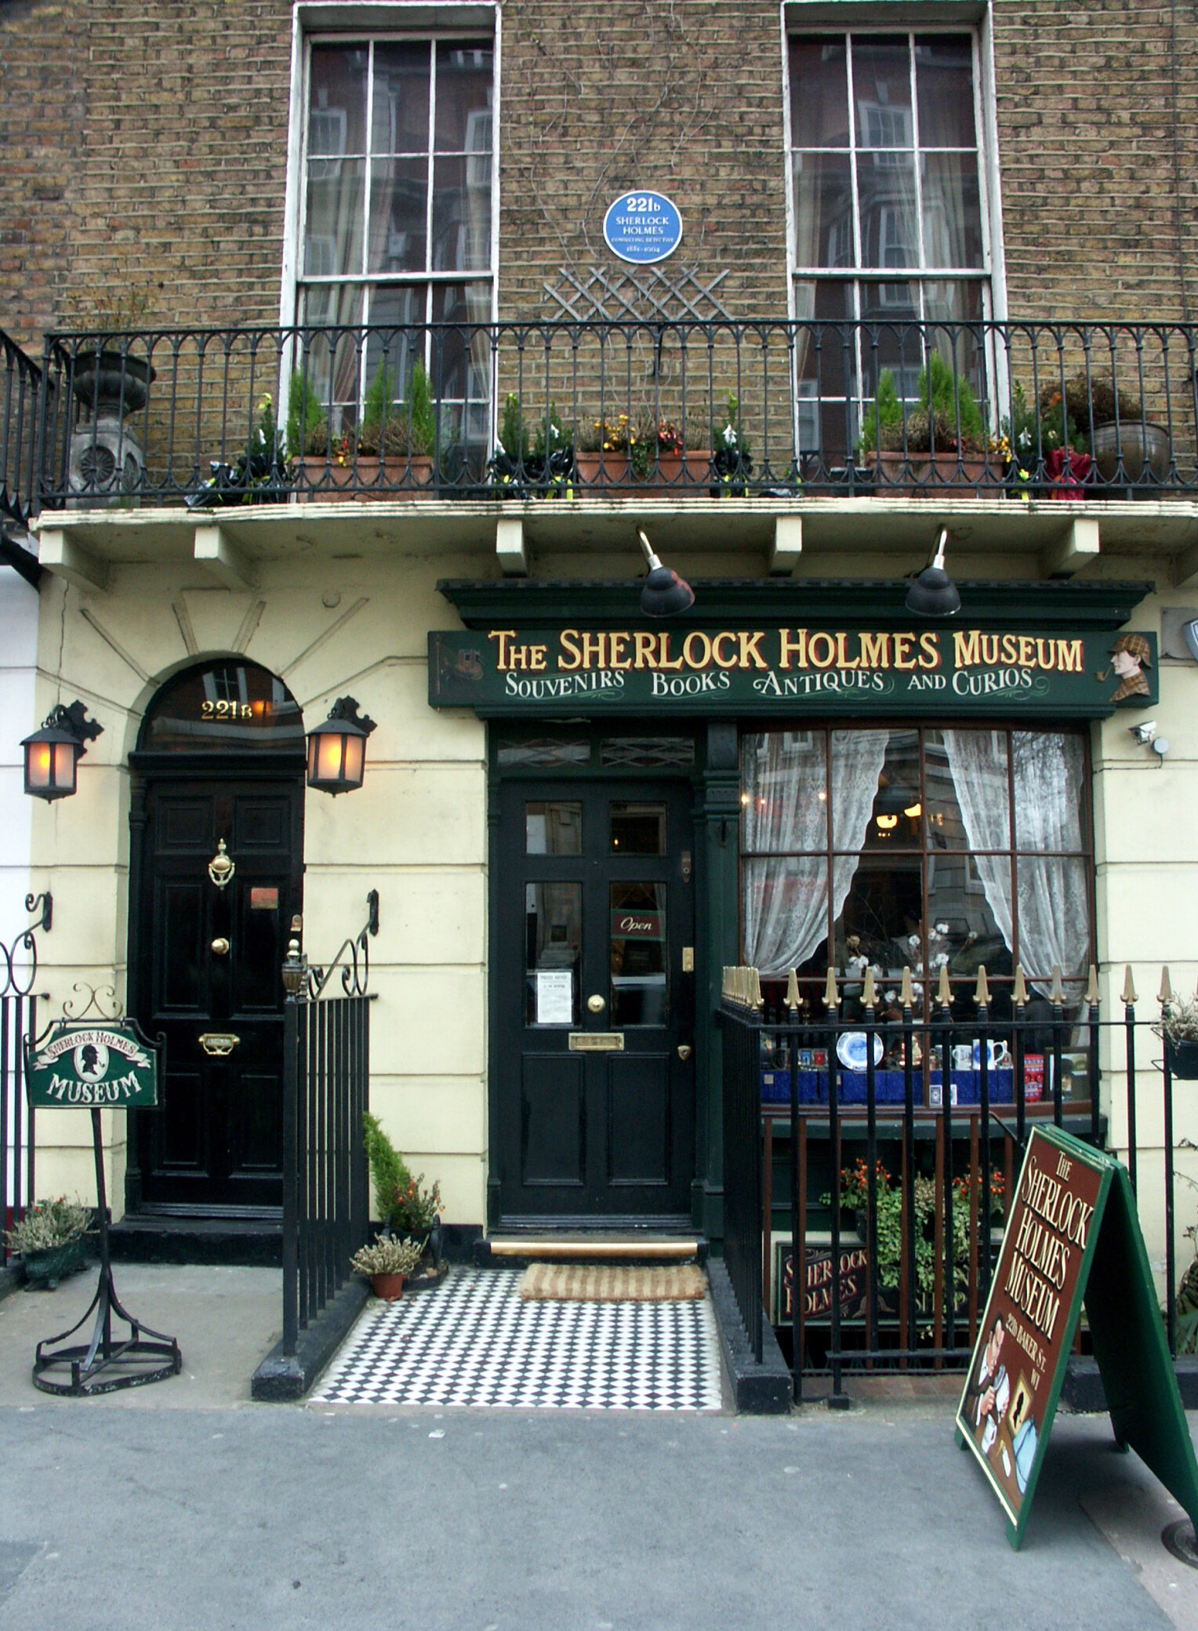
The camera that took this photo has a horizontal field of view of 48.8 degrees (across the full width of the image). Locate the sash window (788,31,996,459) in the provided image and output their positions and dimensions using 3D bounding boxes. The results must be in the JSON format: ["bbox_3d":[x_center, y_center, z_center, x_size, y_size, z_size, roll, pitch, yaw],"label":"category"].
[{"bbox_3d":[1.554,-2.888,7.012,1.040,2.742,0.130,0,-7,2],"label":"sash window"}]

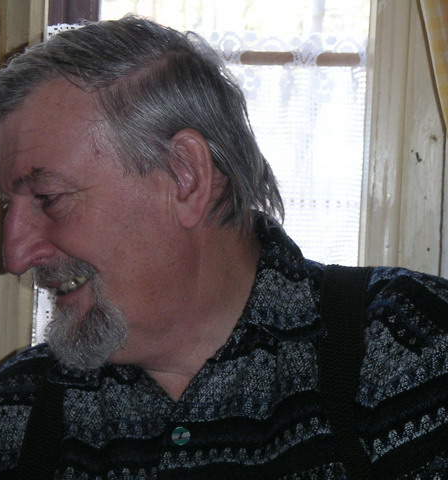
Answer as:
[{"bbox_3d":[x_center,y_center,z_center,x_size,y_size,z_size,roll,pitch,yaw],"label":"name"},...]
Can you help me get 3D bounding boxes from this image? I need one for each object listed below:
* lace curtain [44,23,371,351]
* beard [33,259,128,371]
[{"bbox_3d":[-0.023,-0.014,1.520,0.348,0.412,0.035,2,1,0],"label":"lace curtain"},{"bbox_3d":[-0.110,0.053,1.060,0.058,0.085,0.080,-14,7,-19],"label":"beard"}]

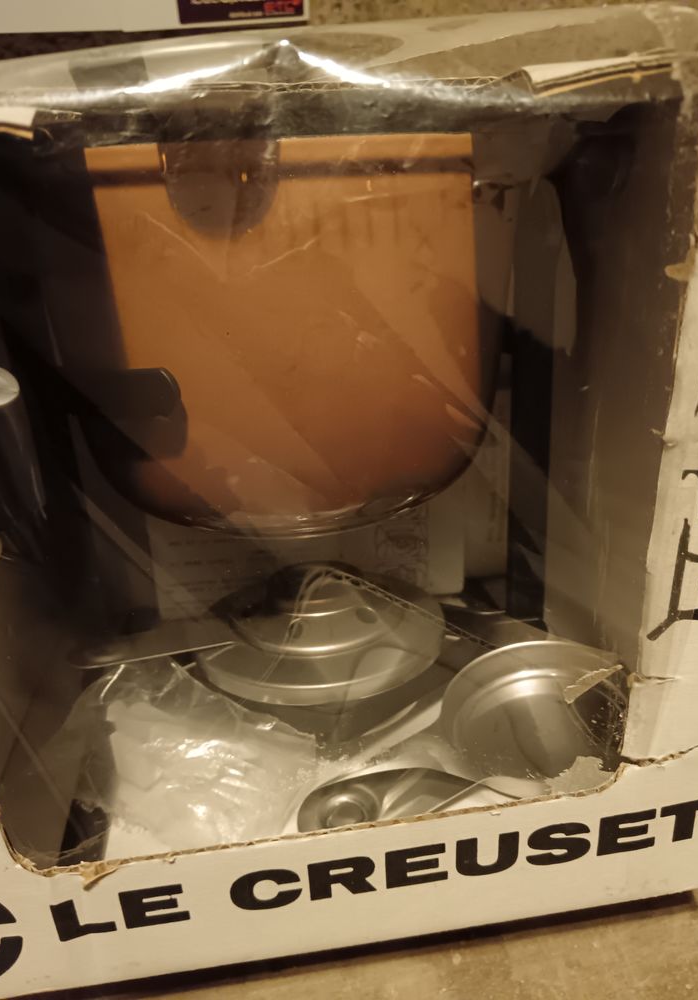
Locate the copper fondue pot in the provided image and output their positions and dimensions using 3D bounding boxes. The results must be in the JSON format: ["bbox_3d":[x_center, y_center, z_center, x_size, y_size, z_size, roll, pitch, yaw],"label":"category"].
[{"bbox_3d":[-0.023,-0.066,0.314,0.178,0.129,0.178,-5,16,1],"label":"copper fondue pot"}]

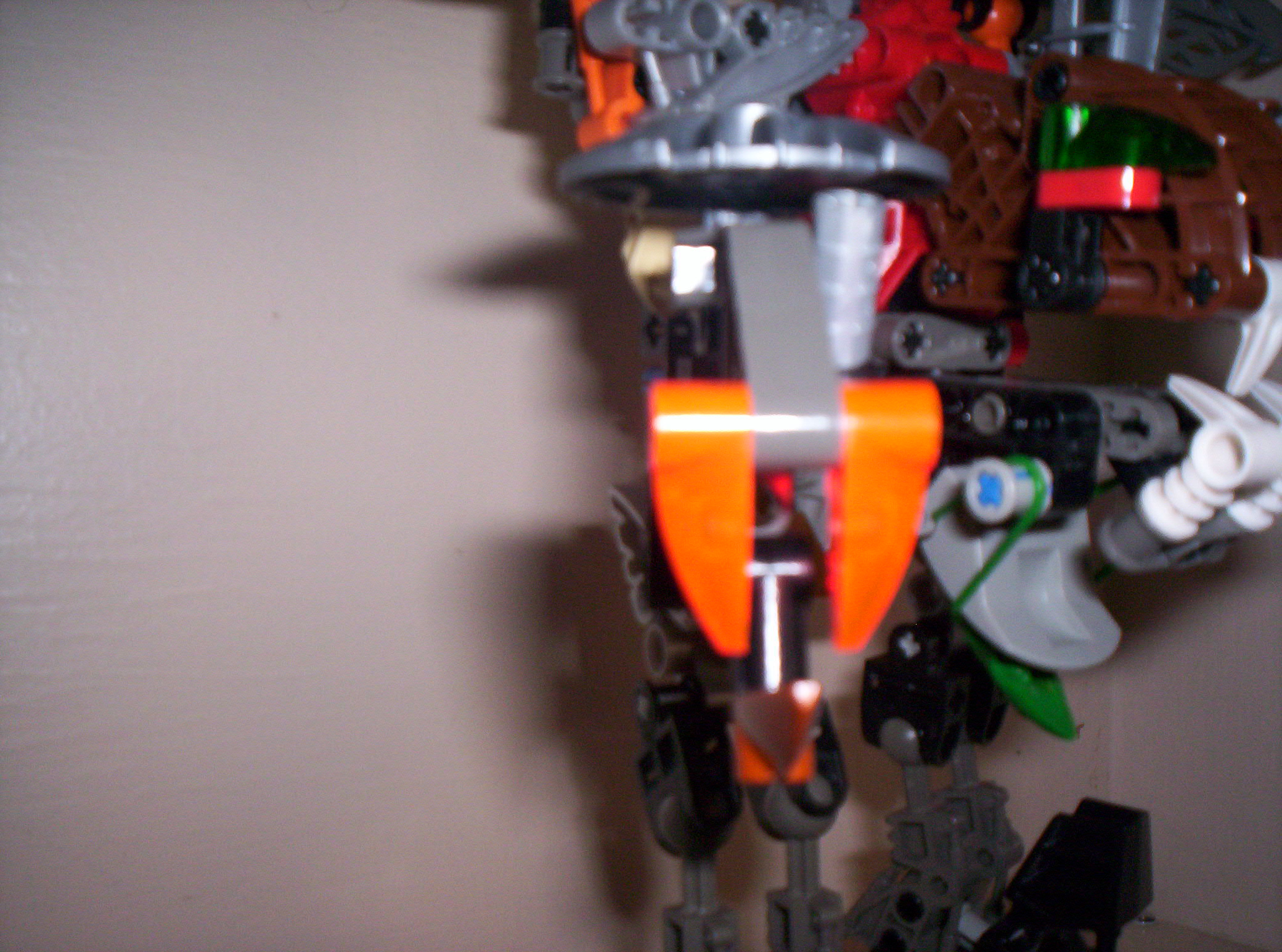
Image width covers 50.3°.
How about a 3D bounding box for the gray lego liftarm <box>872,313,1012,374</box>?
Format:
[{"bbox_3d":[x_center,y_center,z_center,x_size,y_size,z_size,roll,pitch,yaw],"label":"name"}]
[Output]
[{"bbox_3d":[0.041,-0.018,0.190,0.024,0.007,0.008,-2,0,-34],"label":"gray lego liftarm"}]

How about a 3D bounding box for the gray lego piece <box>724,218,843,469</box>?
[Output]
[{"bbox_3d":[0.012,-0.012,0.120,0.008,0.024,0.007,-3,-24,-2],"label":"gray lego piece"}]

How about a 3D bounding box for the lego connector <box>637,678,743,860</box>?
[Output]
[{"bbox_3d":[0.007,0.040,0.188,0.010,0.024,0.015,-5,1,-24],"label":"lego connector"}]

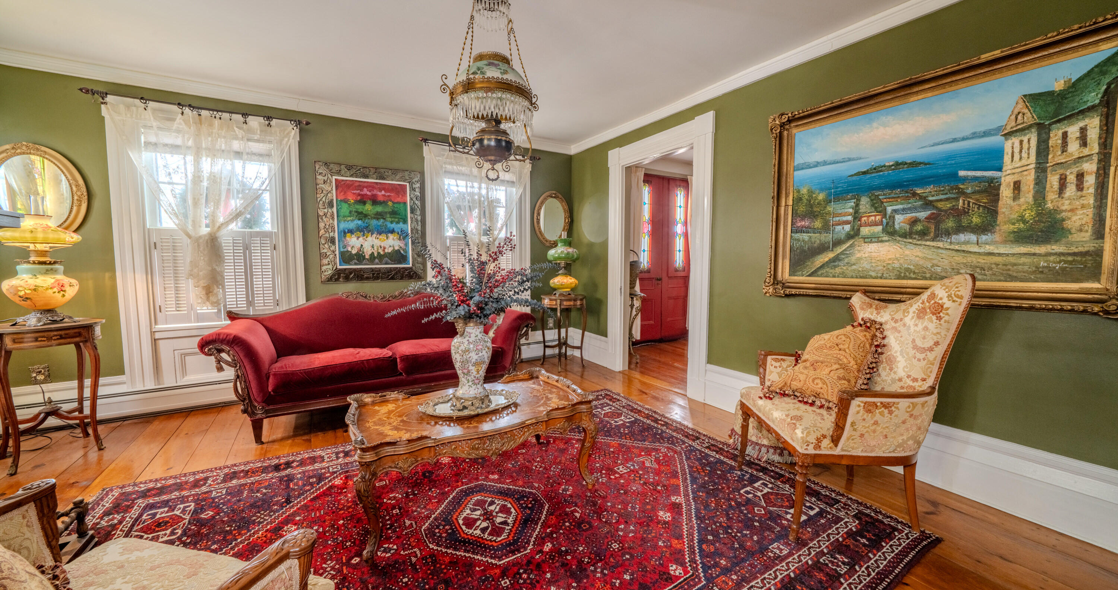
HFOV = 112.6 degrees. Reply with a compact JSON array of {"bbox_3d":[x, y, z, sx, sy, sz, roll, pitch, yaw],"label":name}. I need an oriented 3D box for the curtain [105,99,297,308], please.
[{"bbox_3d":[-2.559,-0.604,2.787,1.060,1.420,0.120,-2,5,-28],"label":"curtain"}]

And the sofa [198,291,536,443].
[{"bbox_3d":[-1.310,0.419,2.986,2.140,0.880,0.790,-2,5,-28],"label":"sofa"}]

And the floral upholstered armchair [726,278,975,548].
[{"bbox_3d":[1.256,0.438,1.713,0.700,1.065,0.630,0,5,3],"label":"floral upholstered armchair"}]

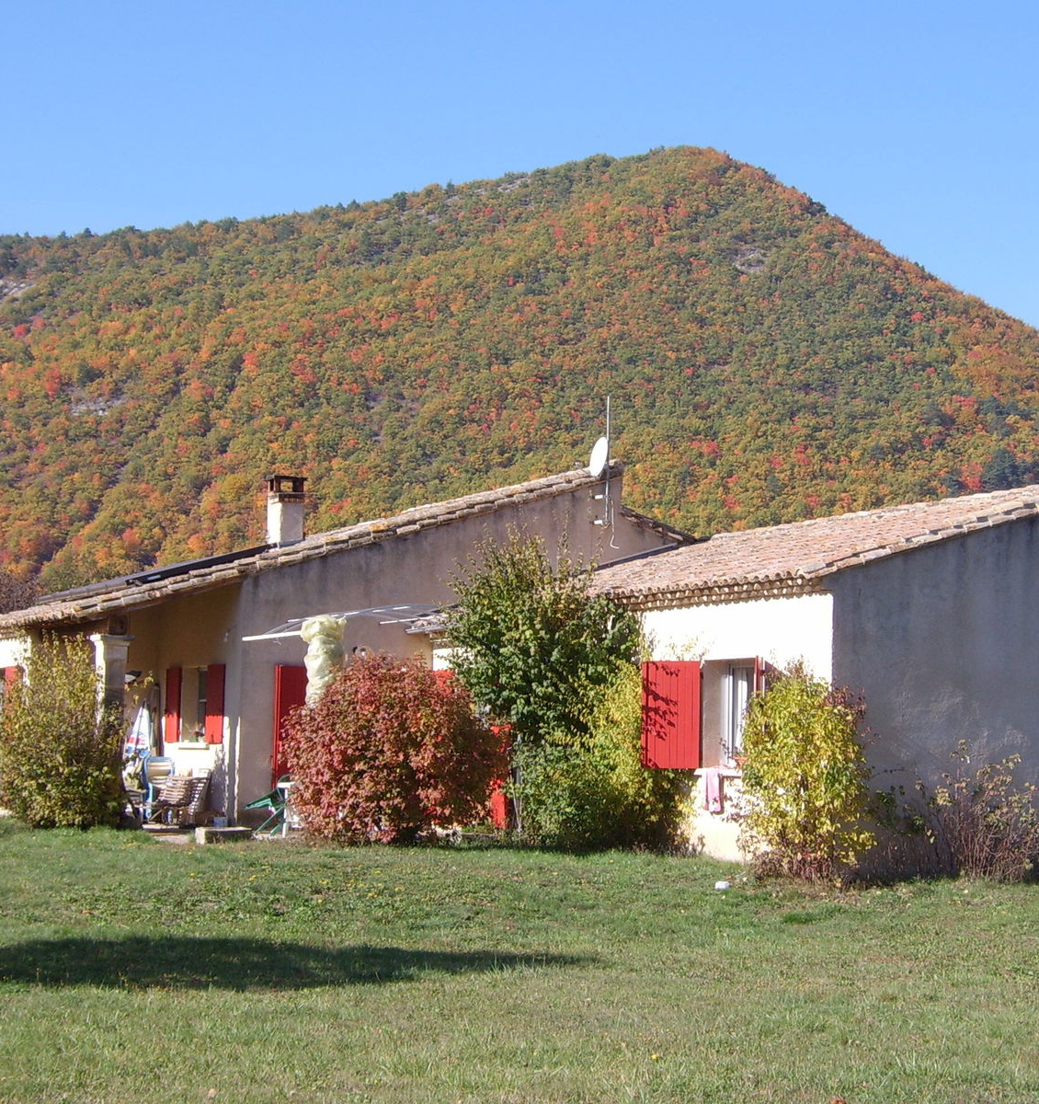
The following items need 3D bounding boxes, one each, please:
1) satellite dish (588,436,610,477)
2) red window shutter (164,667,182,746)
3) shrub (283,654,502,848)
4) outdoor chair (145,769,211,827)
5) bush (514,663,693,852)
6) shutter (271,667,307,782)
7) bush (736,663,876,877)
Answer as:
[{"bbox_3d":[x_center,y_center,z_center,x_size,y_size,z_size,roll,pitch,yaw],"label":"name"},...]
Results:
[{"bbox_3d":[1.217,-1.455,30.000,0.200,0.630,0.580,15,-10,-19],"label":"satellite dish"},{"bbox_3d":[-5.177,2.299,29.195,0.045,1.113,0.540,4,-6,-30],"label":"red window shutter"},{"bbox_3d":[-1.556,2.463,24.500,2.450,2.377,2.650,1,-6,0],"label":"shrub"},{"bbox_3d":[-4.741,3.406,27.200,0.750,0.800,0.620,4,-6,-30],"label":"outdoor chair"},{"bbox_3d":[0.998,2.424,23.100,1.650,2.227,2.100,4,-6,-30],"label":"bush"},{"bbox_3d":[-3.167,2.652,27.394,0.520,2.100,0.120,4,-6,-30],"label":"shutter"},{"bbox_3d":[2.925,2.223,19.900,1.200,2.211,1.300,1,-6,0],"label":"bush"}]

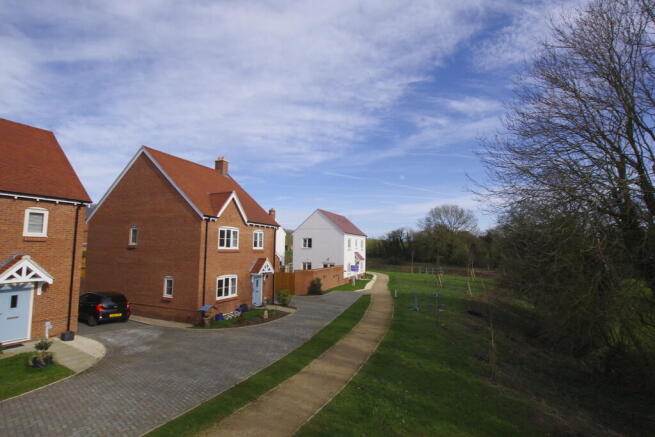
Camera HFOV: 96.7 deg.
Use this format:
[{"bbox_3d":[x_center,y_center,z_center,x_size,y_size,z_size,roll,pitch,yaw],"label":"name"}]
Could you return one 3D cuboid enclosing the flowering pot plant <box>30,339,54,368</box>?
[{"bbox_3d":[-8.789,4.082,9.010,0.500,0.800,0.520,-3,-7,23],"label":"flowering pot plant"}]

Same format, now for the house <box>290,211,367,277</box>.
[{"bbox_3d":[0.796,3.338,37.087,6.730,8.020,9.210,-3,-7,23],"label":"house"}]

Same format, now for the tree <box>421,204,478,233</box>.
[{"bbox_3d":[31.768,3.823,75.021,14.500,15.030,14.000,0,-6,0],"label":"tree"}]

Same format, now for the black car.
[{"bbox_3d":[-12.118,4.570,15.322,3.800,1.460,1.660,-3,-7,28],"label":"black car"}]

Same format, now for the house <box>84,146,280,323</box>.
[{"bbox_3d":[-9.311,0.679,19.785,10.210,10.150,7.100,-3,-7,23],"label":"house"}]

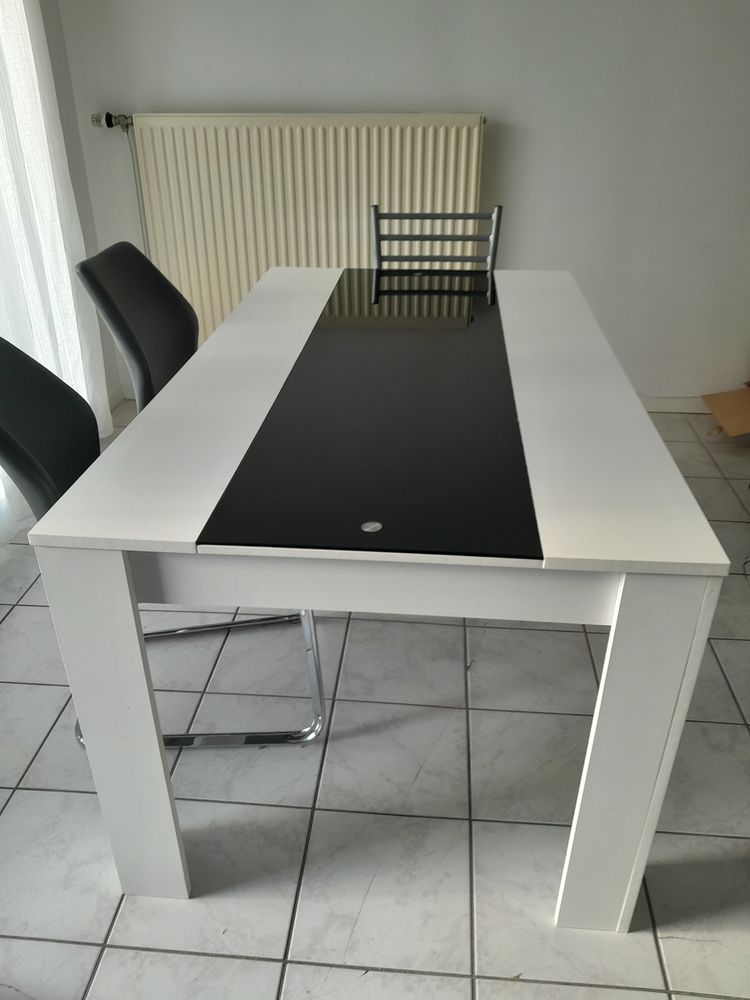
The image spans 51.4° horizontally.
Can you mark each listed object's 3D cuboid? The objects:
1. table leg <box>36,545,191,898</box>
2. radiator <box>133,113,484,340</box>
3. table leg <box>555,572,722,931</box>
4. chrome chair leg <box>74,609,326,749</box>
[{"bbox_3d":[-0.385,0.354,1.260,0.120,0.727,0.122,2,29,5],"label":"table leg"},{"bbox_3d":[-0.243,-1.003,3.038,1.260,0.900,0.090,2,29,4],"label":"radiator"},{"bbox_3d":[0.379,0.383,1.199,0.120,0.727,0.122,2,29,5],"label":"table leg"},{"bbox_3d":[-0.406,0.252,1.776,0.555,0.410,0.475,-3,29,-5],"label":"chrome chair leg"}]

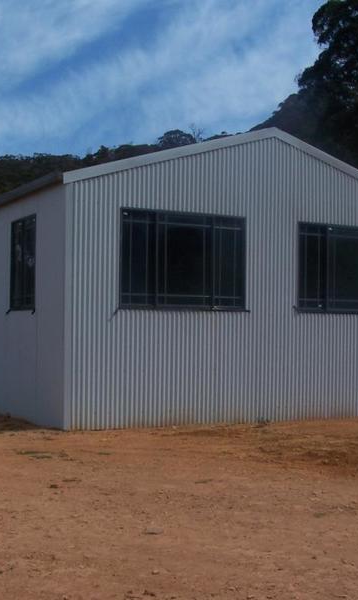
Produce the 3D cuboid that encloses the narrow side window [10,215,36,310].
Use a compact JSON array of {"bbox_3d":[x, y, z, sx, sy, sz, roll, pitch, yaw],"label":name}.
[{"bbox_3d":[-2.429,-0.560,13.788,0.100,1.434,1.116,2,-2,-30],"label":"narrow side window"}]

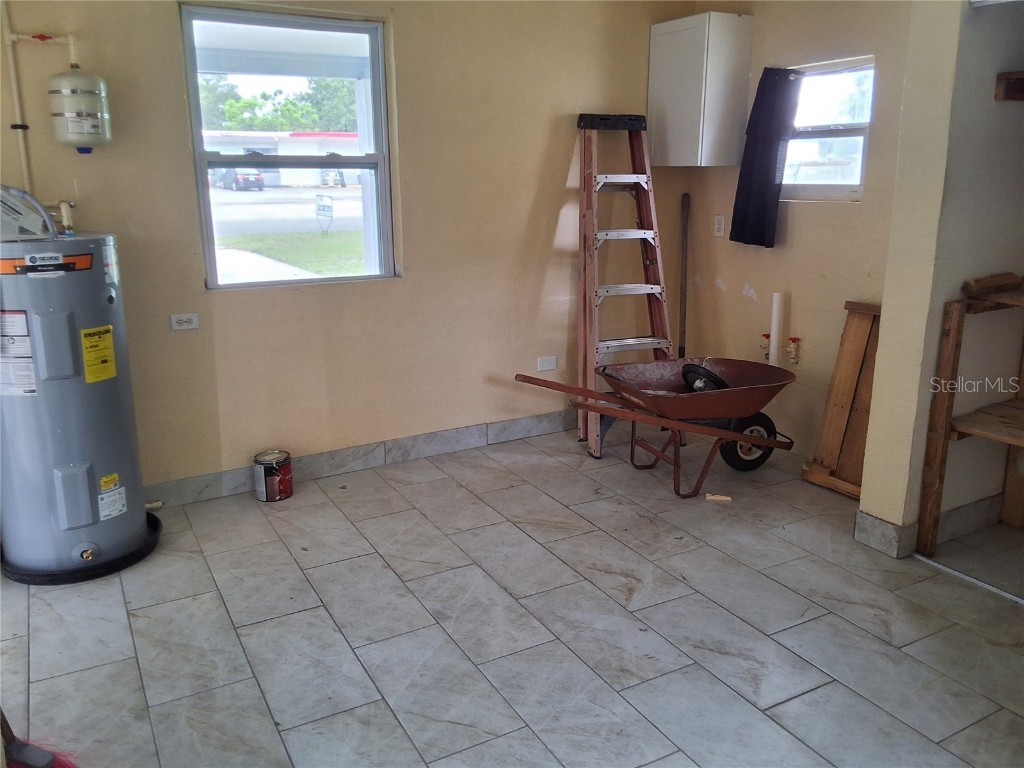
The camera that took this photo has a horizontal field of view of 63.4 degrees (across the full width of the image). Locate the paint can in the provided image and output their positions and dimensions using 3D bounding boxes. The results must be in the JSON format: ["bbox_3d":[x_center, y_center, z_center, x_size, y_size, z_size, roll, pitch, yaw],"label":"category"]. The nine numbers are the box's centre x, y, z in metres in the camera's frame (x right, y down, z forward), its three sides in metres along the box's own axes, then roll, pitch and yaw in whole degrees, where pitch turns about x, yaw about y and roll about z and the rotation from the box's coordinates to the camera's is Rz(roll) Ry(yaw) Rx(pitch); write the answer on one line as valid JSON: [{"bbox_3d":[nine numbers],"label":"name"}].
[{"bbox_3d":[-1.115,0.432,3.877,0.165,0.193,0.165,0,15,0],"label":"paint can"}]

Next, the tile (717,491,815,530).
[{"bbox_3d":[1.083,0.544,3.890,0.305,0.010,0.611,-8,17,-28],"label":"tile"}]

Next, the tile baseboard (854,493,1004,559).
[{"bbox_3d":[1.762,0.554,3.476,0.690,0.138,0.205,-8,17,-28],"label":"tile baseboard"}]

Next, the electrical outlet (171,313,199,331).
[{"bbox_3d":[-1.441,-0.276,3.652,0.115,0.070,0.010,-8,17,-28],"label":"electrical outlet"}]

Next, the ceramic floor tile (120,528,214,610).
[{"bbox_3d":[-1.370,0.723,3.261,0.305,0.010,0.611,-8,17,-28],"label":"ceramic floor tile"}]

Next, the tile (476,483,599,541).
[{"bbox_3d":[0.105,0.579,3.732,0.303,0.010,0.605,-8,17,-28],"label":"tile"}]

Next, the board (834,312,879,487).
[{"bbox_3d":[1.654,0.084,3.850,0.020,0.795,0.150,2,12,-30],"label":"board"}]

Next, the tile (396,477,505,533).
[{"bbox_3d":[-0.292,0.557,3.816,0.303,0.010,0.605,-8,17,-28],"label":"tile"}]

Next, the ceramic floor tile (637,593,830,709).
[{"bbox_3d":[0.704,0.859,2.716,0.305,0.010,0.611,-8,17,-28],"label":"ceramic floor tile"}]

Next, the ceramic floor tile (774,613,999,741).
[{"bbox_3d":[1.132,0.889,2.563,0.301,0.010,0.607,-8,17,-28],"label":"ceramic floor tile"}]

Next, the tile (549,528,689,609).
[{"bbox_3d":[0.405,0.722,3.235,0.305,0.010,0.611,-8,17,-28],"label":"tile"}]

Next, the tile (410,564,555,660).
[{"bbox_3d":[-0.128,0.803,2.938,0.305,0.010,0.611,-8,17,-28],"label":"tile"}]

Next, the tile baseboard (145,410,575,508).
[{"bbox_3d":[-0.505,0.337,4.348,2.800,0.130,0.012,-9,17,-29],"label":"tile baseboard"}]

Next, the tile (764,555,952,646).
[{"bbox_3d":[1.218,0.767,2.970,0.301,0.010,0.604,-8,17,-28],"label":"tile"}]

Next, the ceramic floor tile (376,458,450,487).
[{"bbox_3d":[-0.501,0.453,4.184,0.301,0.010,0.305,-8,17,-28],"label":"ceramic floor tile"}]

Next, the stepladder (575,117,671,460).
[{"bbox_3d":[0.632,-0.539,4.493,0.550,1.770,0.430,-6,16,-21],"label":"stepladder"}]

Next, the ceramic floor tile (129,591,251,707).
[{"bbox_3d":[-1.062,0.851,2.717,0.303,0.010,0.605,-8,17,-28],"label":"ceramic floor tile"}]

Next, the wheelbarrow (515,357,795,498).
[{"bbox_3d":[0.785,0.204,4.008,1.405,0.570,0.650,-5,16,-18],"label":"wheelbarrow"}]

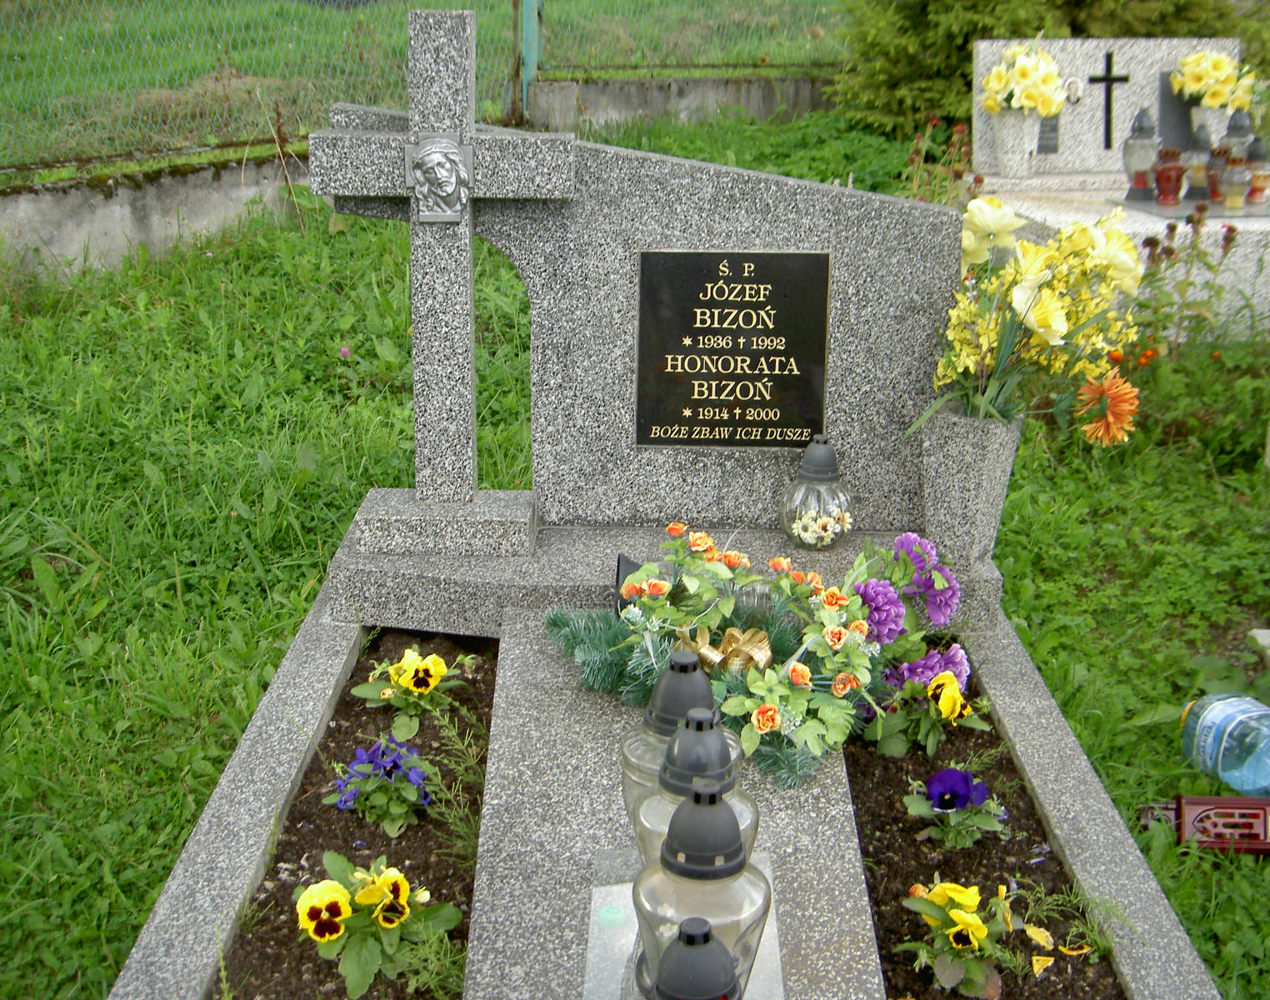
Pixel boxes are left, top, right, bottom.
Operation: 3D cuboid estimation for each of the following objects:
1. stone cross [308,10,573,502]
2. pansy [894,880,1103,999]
[{"bbox_3d":[-0.333,-0.411,2.653,0.450,0.857,0.110,1,16,2],"label":"stone cross"},{"bbox_3d":[0.397,0.483,1.681,0.200,0.110,0.160,1,16,2],"label":"pansy"}]

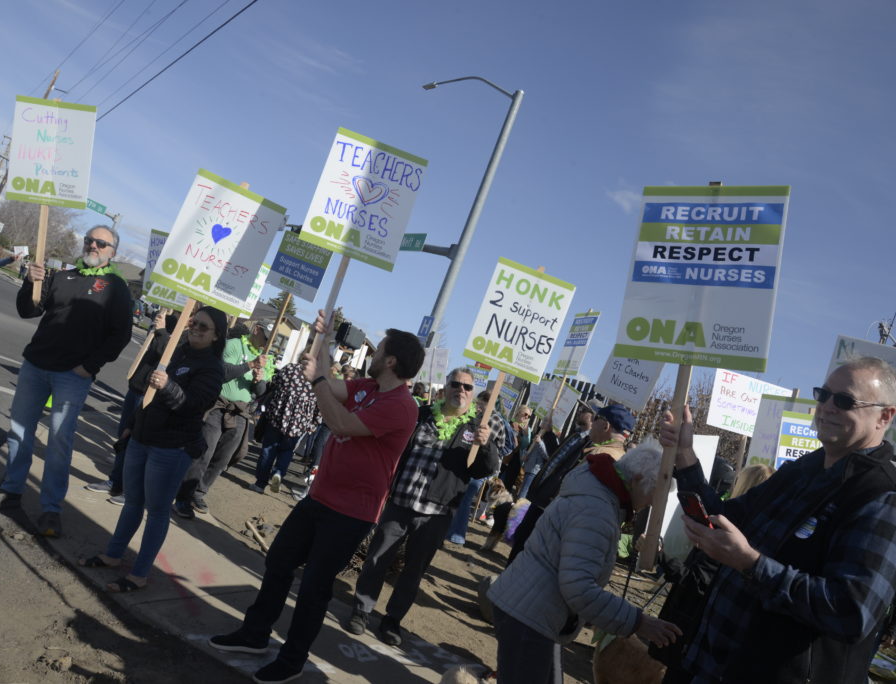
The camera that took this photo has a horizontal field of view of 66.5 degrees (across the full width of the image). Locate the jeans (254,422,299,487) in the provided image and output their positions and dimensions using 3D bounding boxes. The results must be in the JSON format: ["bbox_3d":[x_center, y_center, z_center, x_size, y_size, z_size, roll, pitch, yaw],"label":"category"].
[{"bbox_3d":[-1.901,1.192,7.616,0.400,0.820,0.330,23,-6,-25],"label":"jeans"}]

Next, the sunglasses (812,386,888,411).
[{"bbox_3d":[1.014,0.153,1.710,0.150,0.050,0.147,10,4,-16],"label":"sunglasses"}]

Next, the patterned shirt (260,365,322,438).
[{"bbox_3d":[-1.709,0.643,7.671,0.560,0.770,0.360,23,-6,-25],"label":"patterned shirt"}]

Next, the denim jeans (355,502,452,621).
[{"bbox_3d":[-0.283,1.400,4.547,0.420,0.850,0.310,19,-6,10],"label":"denim jeans"}]

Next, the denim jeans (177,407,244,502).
[{"bbox_3d":[-2.012,0.913,5.803,0.380,0.920,0.440,14,-8,47],"label":"denim jeans"}]

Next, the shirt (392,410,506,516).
[{"bbox_3d":[-0.024,0.785,4.357,0.620,0.730,0.380,20,-6,0],"label":"shirt"}]

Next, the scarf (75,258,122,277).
[{"bbox_3d":[-2.184,-0.466,4.319,0.300,0.140,0.250,21,-5,-5],"label":"scarf"}]

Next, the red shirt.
[{"bbox_3d":[-0.421,0.534,3.535,0.340,0.700,0.460,25,-7,-42],"label":"red shirt"}]

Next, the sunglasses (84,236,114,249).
[{"bbox_3d":[-2.168,-0.611,4.282,0.150,0.050,0.145,13,-6,7],"label":"sunglasses"}]

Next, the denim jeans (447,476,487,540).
[{"bbox_3d":[0.211,1.996,8.217,0.360,0.880,0.320,25,-7,-40],"label":"denim jeans"}]

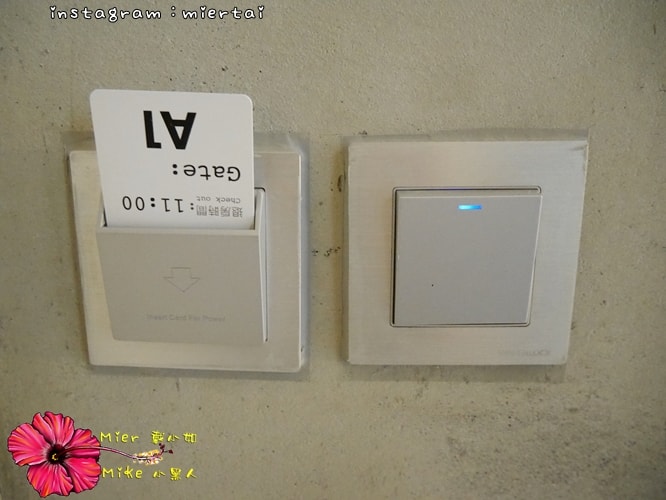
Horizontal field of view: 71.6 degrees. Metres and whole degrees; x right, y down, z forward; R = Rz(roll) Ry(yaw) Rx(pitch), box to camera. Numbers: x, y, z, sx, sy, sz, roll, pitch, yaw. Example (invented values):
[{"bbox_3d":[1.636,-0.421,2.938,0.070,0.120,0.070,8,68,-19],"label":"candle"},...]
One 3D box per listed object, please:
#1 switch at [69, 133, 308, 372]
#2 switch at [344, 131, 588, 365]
[{"bbox_3d":[-0.056,0.006,0.177,0.086,0.086,0.021,1,11,2],"label":"switch"},{"bbox_3d":[0.049,0.003,0.178,0.086,0.086,0.012,0,11,2],"label":"switch"}]

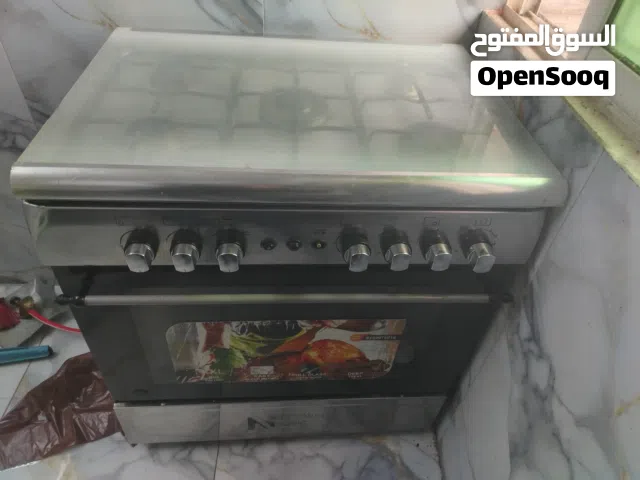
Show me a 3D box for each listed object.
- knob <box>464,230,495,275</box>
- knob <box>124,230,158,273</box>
[{"bbox_3d":[0.279,0.029,0.774,0.045,0.044,0.046,1,33,-6],"label":"knob"},{"bbox_3d":[-0.287,0.025,0.714,0.045,0.044,0.046,1,33,-6],"label":"knob"}]

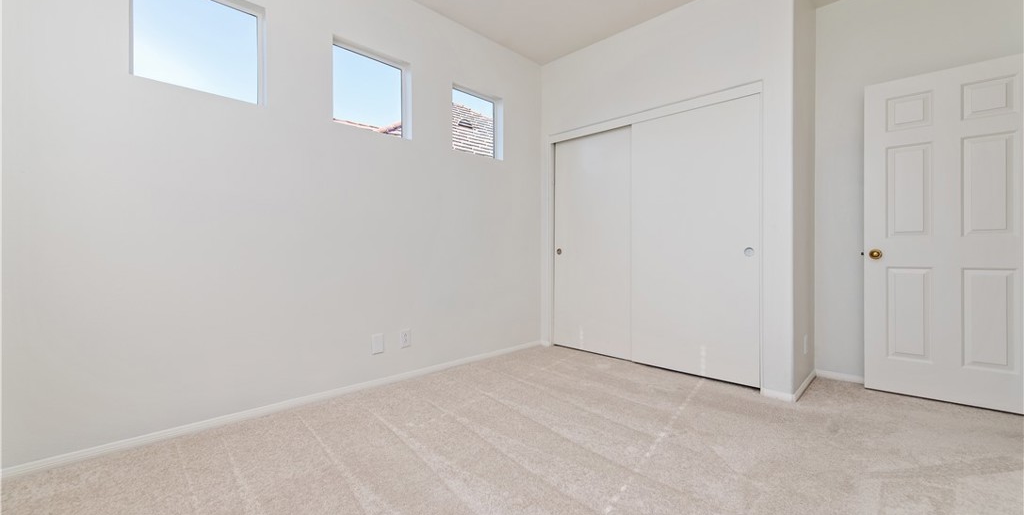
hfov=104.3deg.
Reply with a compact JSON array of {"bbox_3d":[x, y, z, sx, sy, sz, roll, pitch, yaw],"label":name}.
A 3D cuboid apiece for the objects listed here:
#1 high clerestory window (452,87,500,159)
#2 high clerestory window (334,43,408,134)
[{"bbox_3d":[-0.321,-1.139,3.414,0.100,0.549,0.557,1,1,45],"label":"high clerestory window"},{"bbox_3d":[-0.976,-1.133,2.756,0.100,0.549,0.557,1,1,45],"label":"high clerestory window"}]

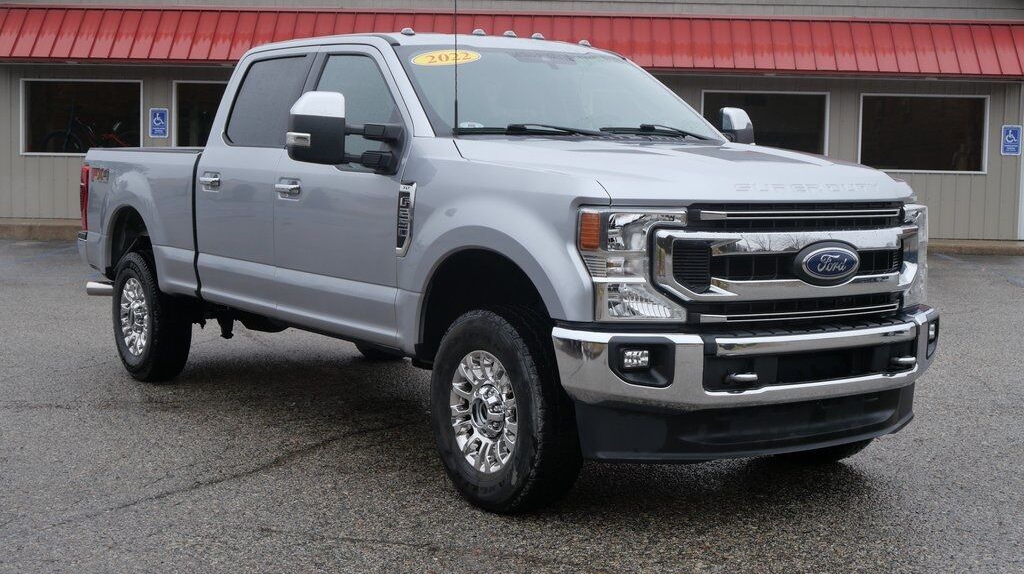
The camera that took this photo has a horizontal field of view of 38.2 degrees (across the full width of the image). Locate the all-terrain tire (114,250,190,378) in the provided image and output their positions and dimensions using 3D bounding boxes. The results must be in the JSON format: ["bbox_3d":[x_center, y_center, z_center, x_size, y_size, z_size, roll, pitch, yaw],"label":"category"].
[{"bbox_3d":[-2.309,0.184,9.474,0.280,0.819,0.829,-3,6,-34],"label":"all-terrain tire"}]

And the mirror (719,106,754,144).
[{"bbox_3d":[1.208,-0.805,7.990,0.250,0.330,0.170,-3,6,-34],"label":"mirror"}]

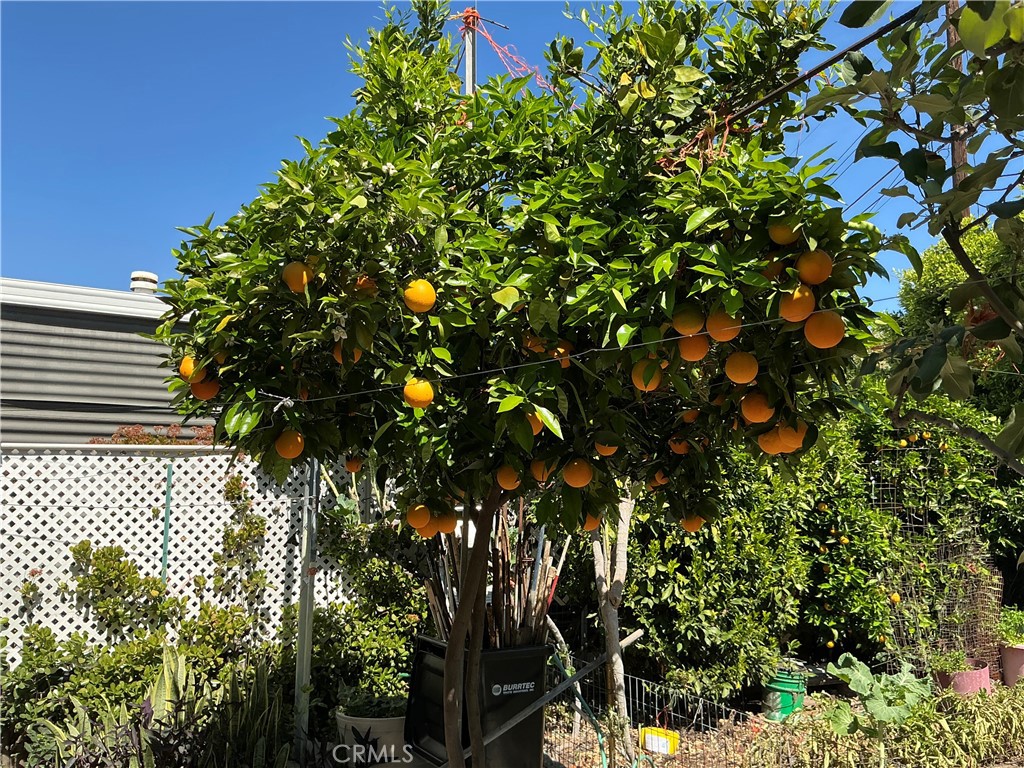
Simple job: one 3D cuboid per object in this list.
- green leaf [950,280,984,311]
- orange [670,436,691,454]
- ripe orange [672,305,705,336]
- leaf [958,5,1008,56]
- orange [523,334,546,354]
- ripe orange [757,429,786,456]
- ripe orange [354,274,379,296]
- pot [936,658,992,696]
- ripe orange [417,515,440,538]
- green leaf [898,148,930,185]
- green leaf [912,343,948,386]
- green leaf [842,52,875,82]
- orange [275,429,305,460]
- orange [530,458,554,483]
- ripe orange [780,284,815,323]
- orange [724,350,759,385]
[{"bbox_3d":[0.823,-0.159,1.500,0.050,0.075,0.015,39,-14,35],"label":"green leaf"},{"bbox_3d":[0.616,0.220,3.040,0.080,0.080,0.080,0,-7,0],"label":"orange"},{"bbox_3d":[0.433,-0.158,2.026,0.080,0.080,0.080,1,-5,0],"label":"ripe orange"},{"bbox_3d":[0.825,-0.621,1.450,0.088,0.095,0.035,0,-6,0],"label":"leaf"},{"bbox_3d":[0.068,-0.119,2.500,0.077,0.077,0.077,0,-6,0],"label":"orange"},{"bbox_3d":[0.675,0.146,2.138,0.080,0.080,0.080,1,-5,0],"label":"ripe orange"},{"bbox_3d":[-0.422,-0.285,2.400,0.077,0.077,0.077,0,-6,0],"label":"ripe orange"},{"bbox_3d":[3.383,2.249,6.200,0.420,0.330,0.420,0,-7,0],"label":"pot"},{"bbox_3d":[-0.283,0.480,2.796,0.080,0.080,0.080,0,-7,0],"label":"ripe orange"},{"bbox_3d":[0.704,-0.380,1.450,0.054,0.064,0.030,0,-6,0],"label":"green leaf"},{"bbox_3d":[0.758,-0.034,1.500,0.045,0.085,0.020,24,-14,32],"label":"green leaf"},{"bbox_3d":[0.667,-0.611,1.600,0.064,0.058,0.040,0,-7,0],"label":"green leaf"},{"bbox_3d":[-0.608,0.166,2.269,0.080,0.080,0.080,0,-7,0],"label":"orange"},{"bbox_3d":[0.096,0.261,2.518,0.076,0.076,0.076,0,-7,0],"label":"orange"},{"bbox_3d":[0.630,-0.177,1.828,0.081,0.081,0.081,1,-5,0],"label":"ripe orange"},{"bbox_3d":[0.557,-0.039,2.008,0.080,0.080,0.080,0,-7,0],"label":"orange"}]

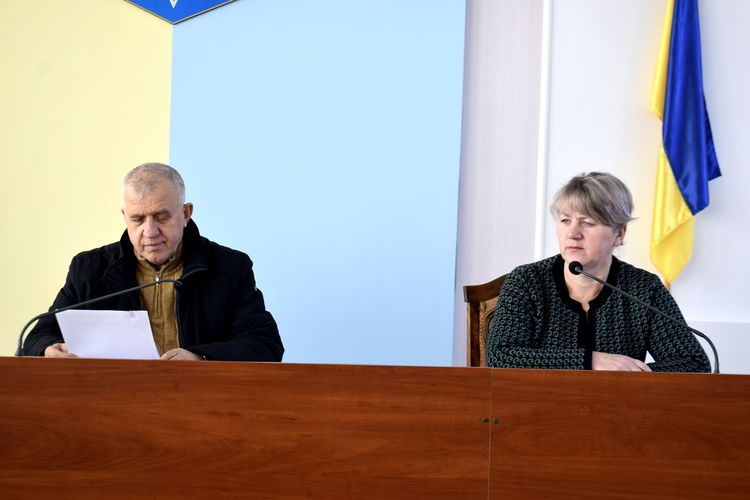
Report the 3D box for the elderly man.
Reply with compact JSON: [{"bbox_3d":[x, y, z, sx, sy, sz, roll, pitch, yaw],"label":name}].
[{"bbox_3d":[-0.555,0.420,3.250,0.660,1.270,0.800,1,1,3],"label":"elderly man"}]

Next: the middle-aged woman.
[{"bbox_3d":[0.545,0.430,3.250,0.570,1.250,0.780,2,1,7],"label":"middle-aged woman"}]

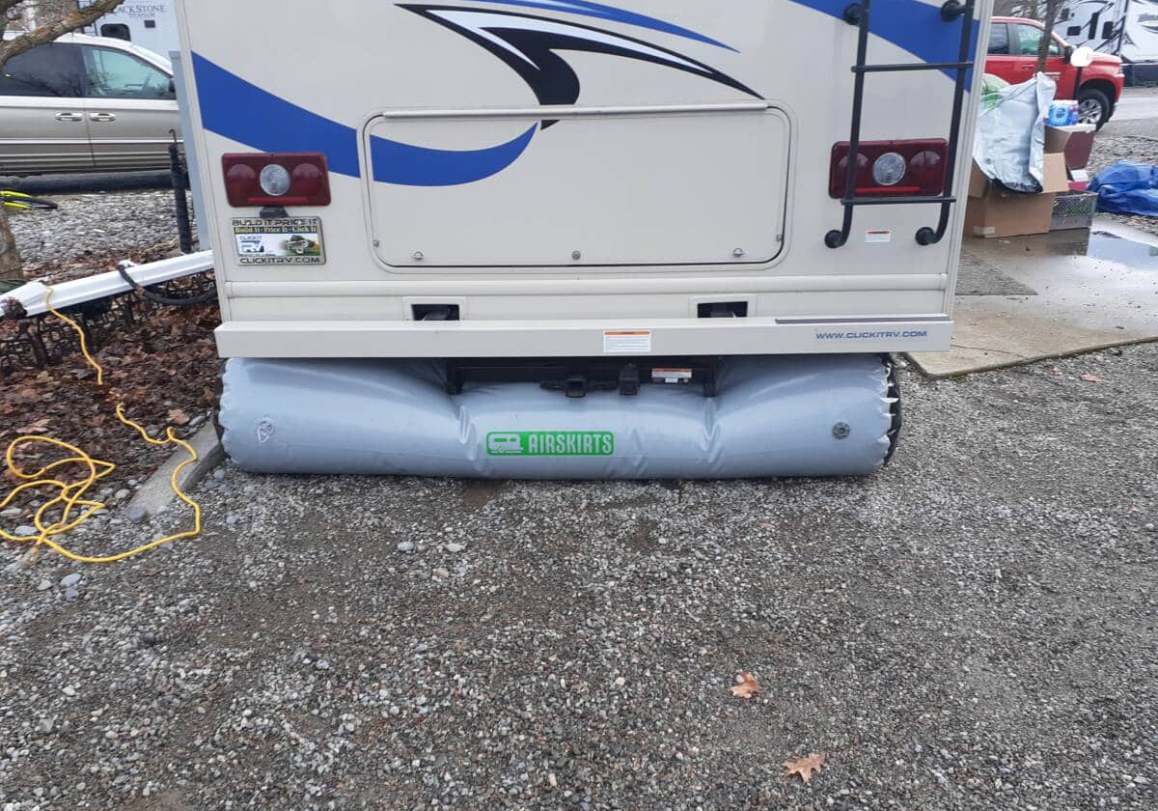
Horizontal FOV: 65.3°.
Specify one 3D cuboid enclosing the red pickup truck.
[{"bbox_3d":[6.467,-5.660,15.844,5.880,1.920,2.060,-6,20,-12],"label":"red pickup truck"}]

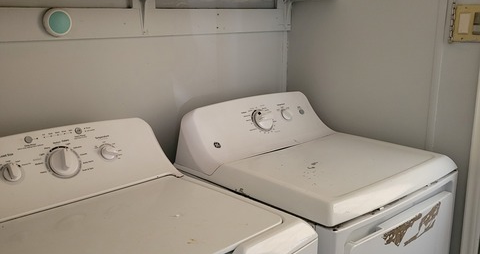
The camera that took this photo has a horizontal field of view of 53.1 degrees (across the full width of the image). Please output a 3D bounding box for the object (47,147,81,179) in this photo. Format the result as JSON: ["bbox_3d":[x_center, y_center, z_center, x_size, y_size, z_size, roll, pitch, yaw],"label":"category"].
[{"bbox_3d":[-0.454,0.088,1.250,0.080,0.080,0.030,-13,-17,-43],"label":"object"}]

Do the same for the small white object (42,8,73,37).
[{"bbox_3d":[-0.506,-0.292,1.349,0.080,0.080,0.027,-12,18,-42],"label":"small white object"}]

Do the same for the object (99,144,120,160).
[{"bbox_3d":[-0.361,0.066,1.335,0.050,0.050,0.028,-13,-17,-43],"label":"object"}]

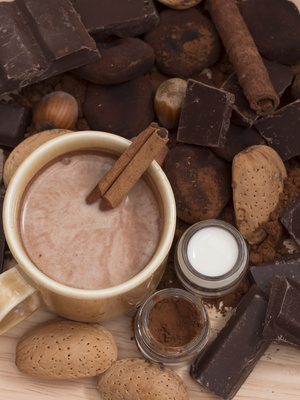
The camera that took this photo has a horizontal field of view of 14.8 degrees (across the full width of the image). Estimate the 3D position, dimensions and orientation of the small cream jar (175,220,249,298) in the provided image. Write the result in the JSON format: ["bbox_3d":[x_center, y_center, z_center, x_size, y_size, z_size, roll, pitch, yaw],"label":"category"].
[{"bbox_3d":[0.026,0.025,0.489,0.030,0.024,0.030,0,75,0],"label":"small cream jar"}]

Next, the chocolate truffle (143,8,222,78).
[{"bbox_3d":[0.014,-0.070,0.514,0.035,0.019,0.033,0,75,0],"label":"chocolate truffle"}]

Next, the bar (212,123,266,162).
[{"bbox_3d":[0.039,-0.026,0.504,0.028,0.014,0.026,0,75,0],"label":"bar"}]

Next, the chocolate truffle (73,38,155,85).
[{"bbox_3d":[-0.016,-0.060,0.503,0.037,0.017,0.030,-7,42,-8],"label":"chocolate truffle"}]

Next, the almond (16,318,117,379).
[{"bbox_3d":[-0.035,0.062,0.482,0.041,0.018,0.024,-6,75,-2],"label":"almond"}]

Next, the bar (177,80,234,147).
[{"bbox_3d":[0.023,-0.037,0.493,0.018,0.007,0.025,10,94,11],"label":"bar"}]

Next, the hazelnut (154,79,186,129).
[{"bbox_3d":[0.011,-0.042,0.506,0.018,0.018,0.021,0,75,0],"label":"hazelnut"}]

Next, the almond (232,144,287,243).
[{"bbox_3d":[0.046,-0.002,0.494,0.022,0.018,0.042,3,75,1],"label":"almond"}]

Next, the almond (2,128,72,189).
[{"bbox_3d":[-0.045,-0.015,0.502,0.040,0.018,0.025,-36,78,-9],"label":"almond"}]

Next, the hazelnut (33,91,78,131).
[{"bbox_3d":[-0.041,-0.039,0.507,0.019,0.018,0.018,0,75,0],"label":"hazelnut"}]

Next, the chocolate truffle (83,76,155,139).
[{"bbox_3d":[-0.014,-0.041,0.509,0.031,0.017,0.030,0,75,0],"label":"chocolate truffle"}]

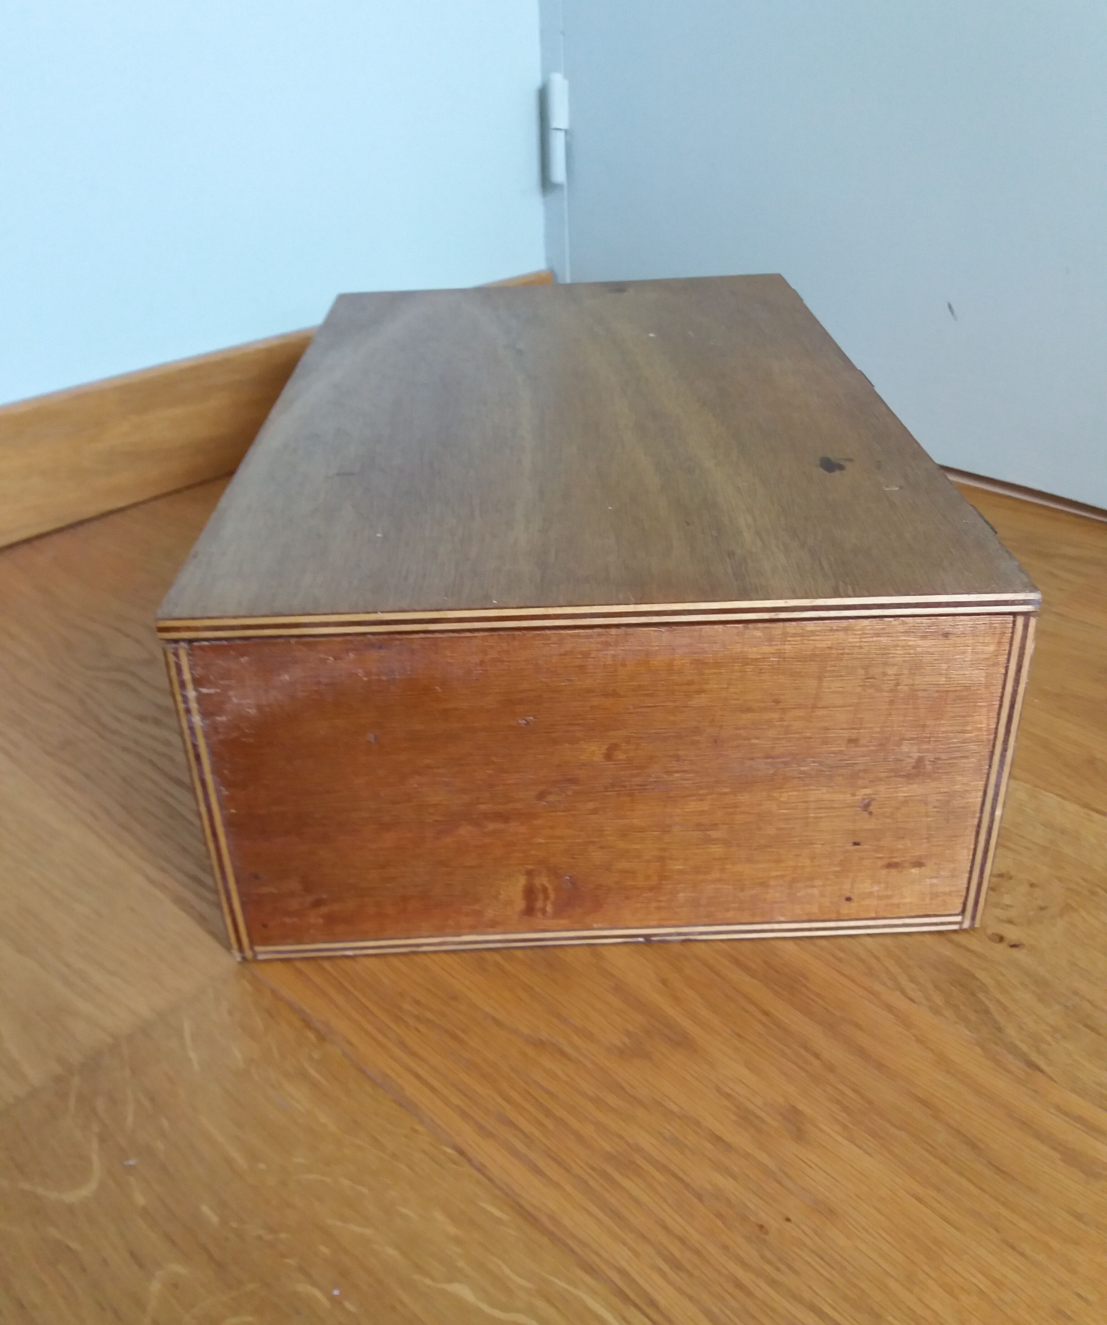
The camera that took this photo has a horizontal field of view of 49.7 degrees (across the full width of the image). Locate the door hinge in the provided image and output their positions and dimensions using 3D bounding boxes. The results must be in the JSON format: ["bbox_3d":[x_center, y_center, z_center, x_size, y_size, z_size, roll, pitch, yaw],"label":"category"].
[{"bbox_3d":[0.004,-0.397,0.888,0.015,0.075,0.013,25,40,38],"label":"door hinge"}]

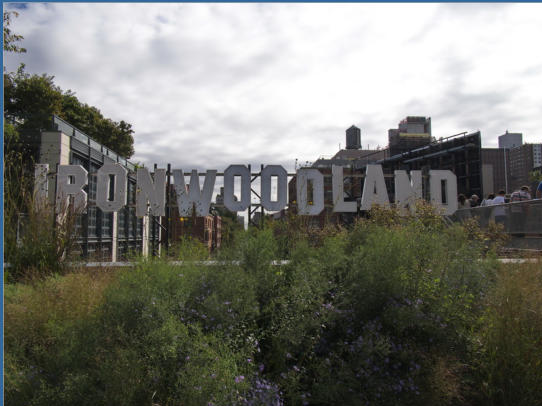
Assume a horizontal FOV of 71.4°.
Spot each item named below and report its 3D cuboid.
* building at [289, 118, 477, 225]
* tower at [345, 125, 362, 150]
[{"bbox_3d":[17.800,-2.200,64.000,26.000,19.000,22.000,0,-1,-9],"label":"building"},{"bbox_3d":[19.200,-15.300,88.000,3.800,5.900,3.800,0,-1,-9],"label":"tower"}]

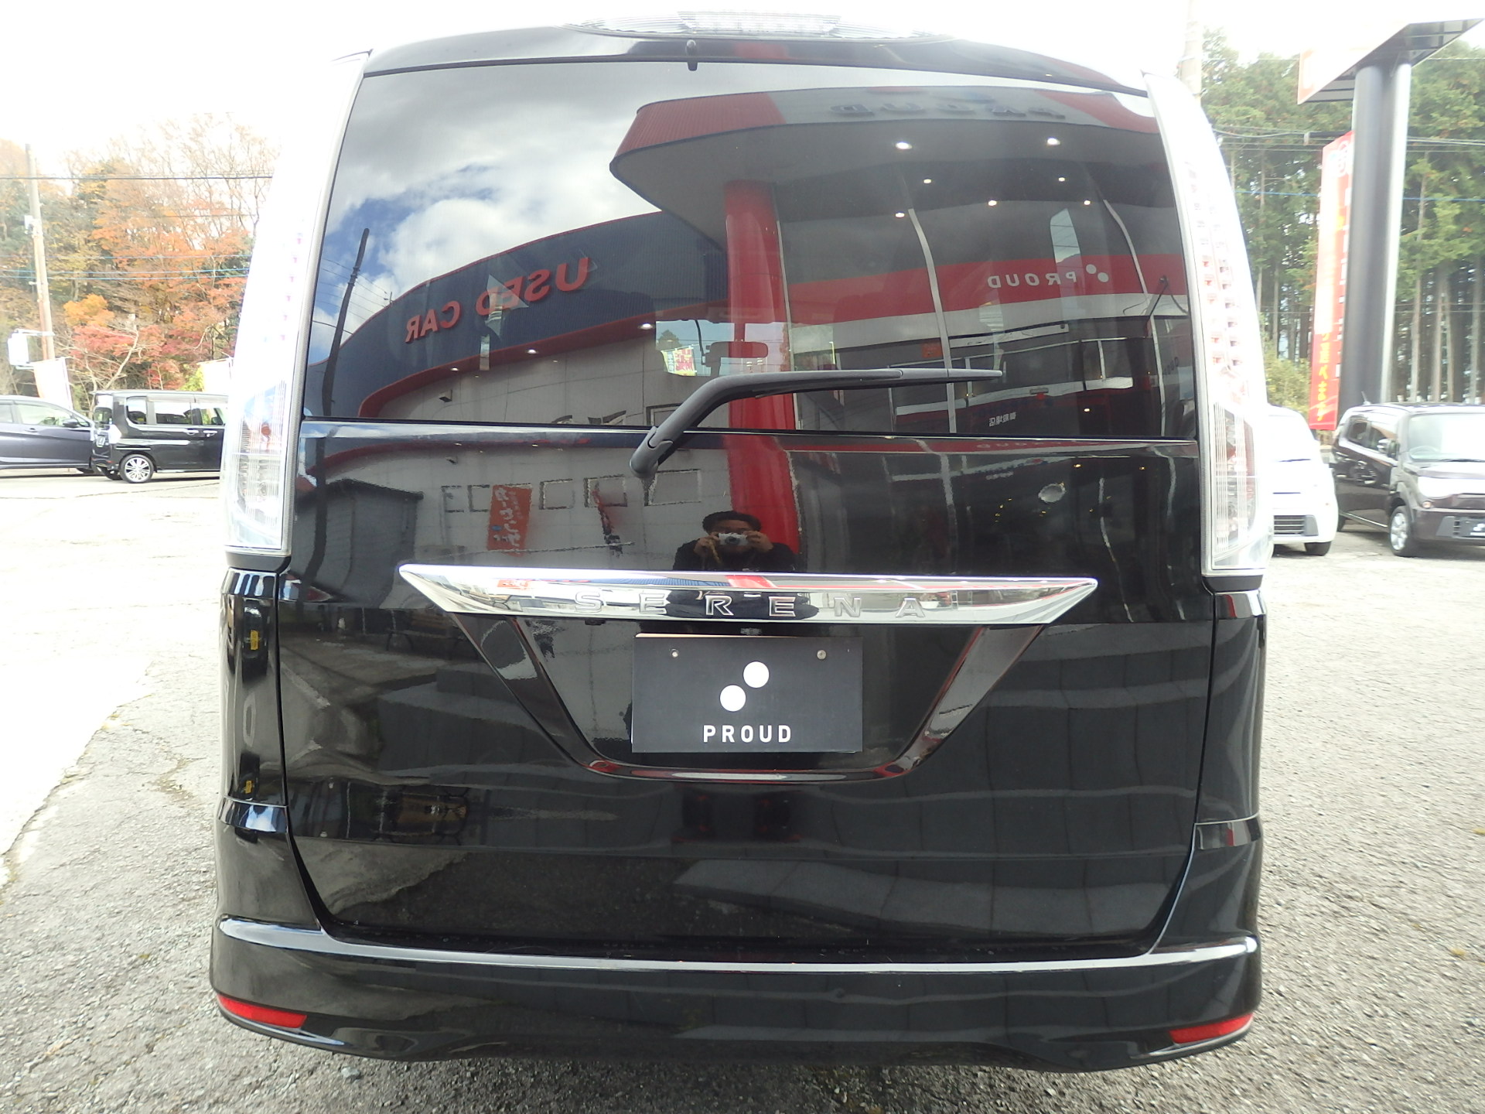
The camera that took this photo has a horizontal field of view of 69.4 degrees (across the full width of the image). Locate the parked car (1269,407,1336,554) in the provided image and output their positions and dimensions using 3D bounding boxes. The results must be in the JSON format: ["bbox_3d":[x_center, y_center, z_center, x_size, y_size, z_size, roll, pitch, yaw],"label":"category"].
[{"bbox_3d":[5.882,-0.980,12.737,1.475,1.620,3.395,2,7,15],"label":"parked car"}]

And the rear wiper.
[{"bbox_3d":[0.101,-0.184,1.485,0.515,0.155,0.070,0,7,-1],"label":"rear wiper"}]

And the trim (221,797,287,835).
[{"bbox_3d":[-0.761,0.405,1.670,0.150,0.045,0.120,0,7,-1],"label":"trim"}]

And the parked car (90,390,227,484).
[{"bbox_3d":[-11.049,-2.428,21.666,3.395,1.750,1.475,-6,9,-43],"label":"parked car"}]

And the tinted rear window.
[{"bbox_3d":[0.013,-0.457,1.590,1.300,0.545,0.090,0,-8,-1],"label":"tinted rear window"}]

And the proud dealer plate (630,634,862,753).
[{"bbox_3d":[0.007,0.198,1.540,0.330,0.166,0.020,0,7,-1],"label":"proud dealer plate"}]

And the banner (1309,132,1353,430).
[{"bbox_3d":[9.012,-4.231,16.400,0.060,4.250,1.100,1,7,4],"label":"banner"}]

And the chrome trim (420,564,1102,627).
[{"bbox_3d":[0.009,0.055,1.505,0.985,0.072,0.085,0,7,-1],"label":"chrome trim"}]

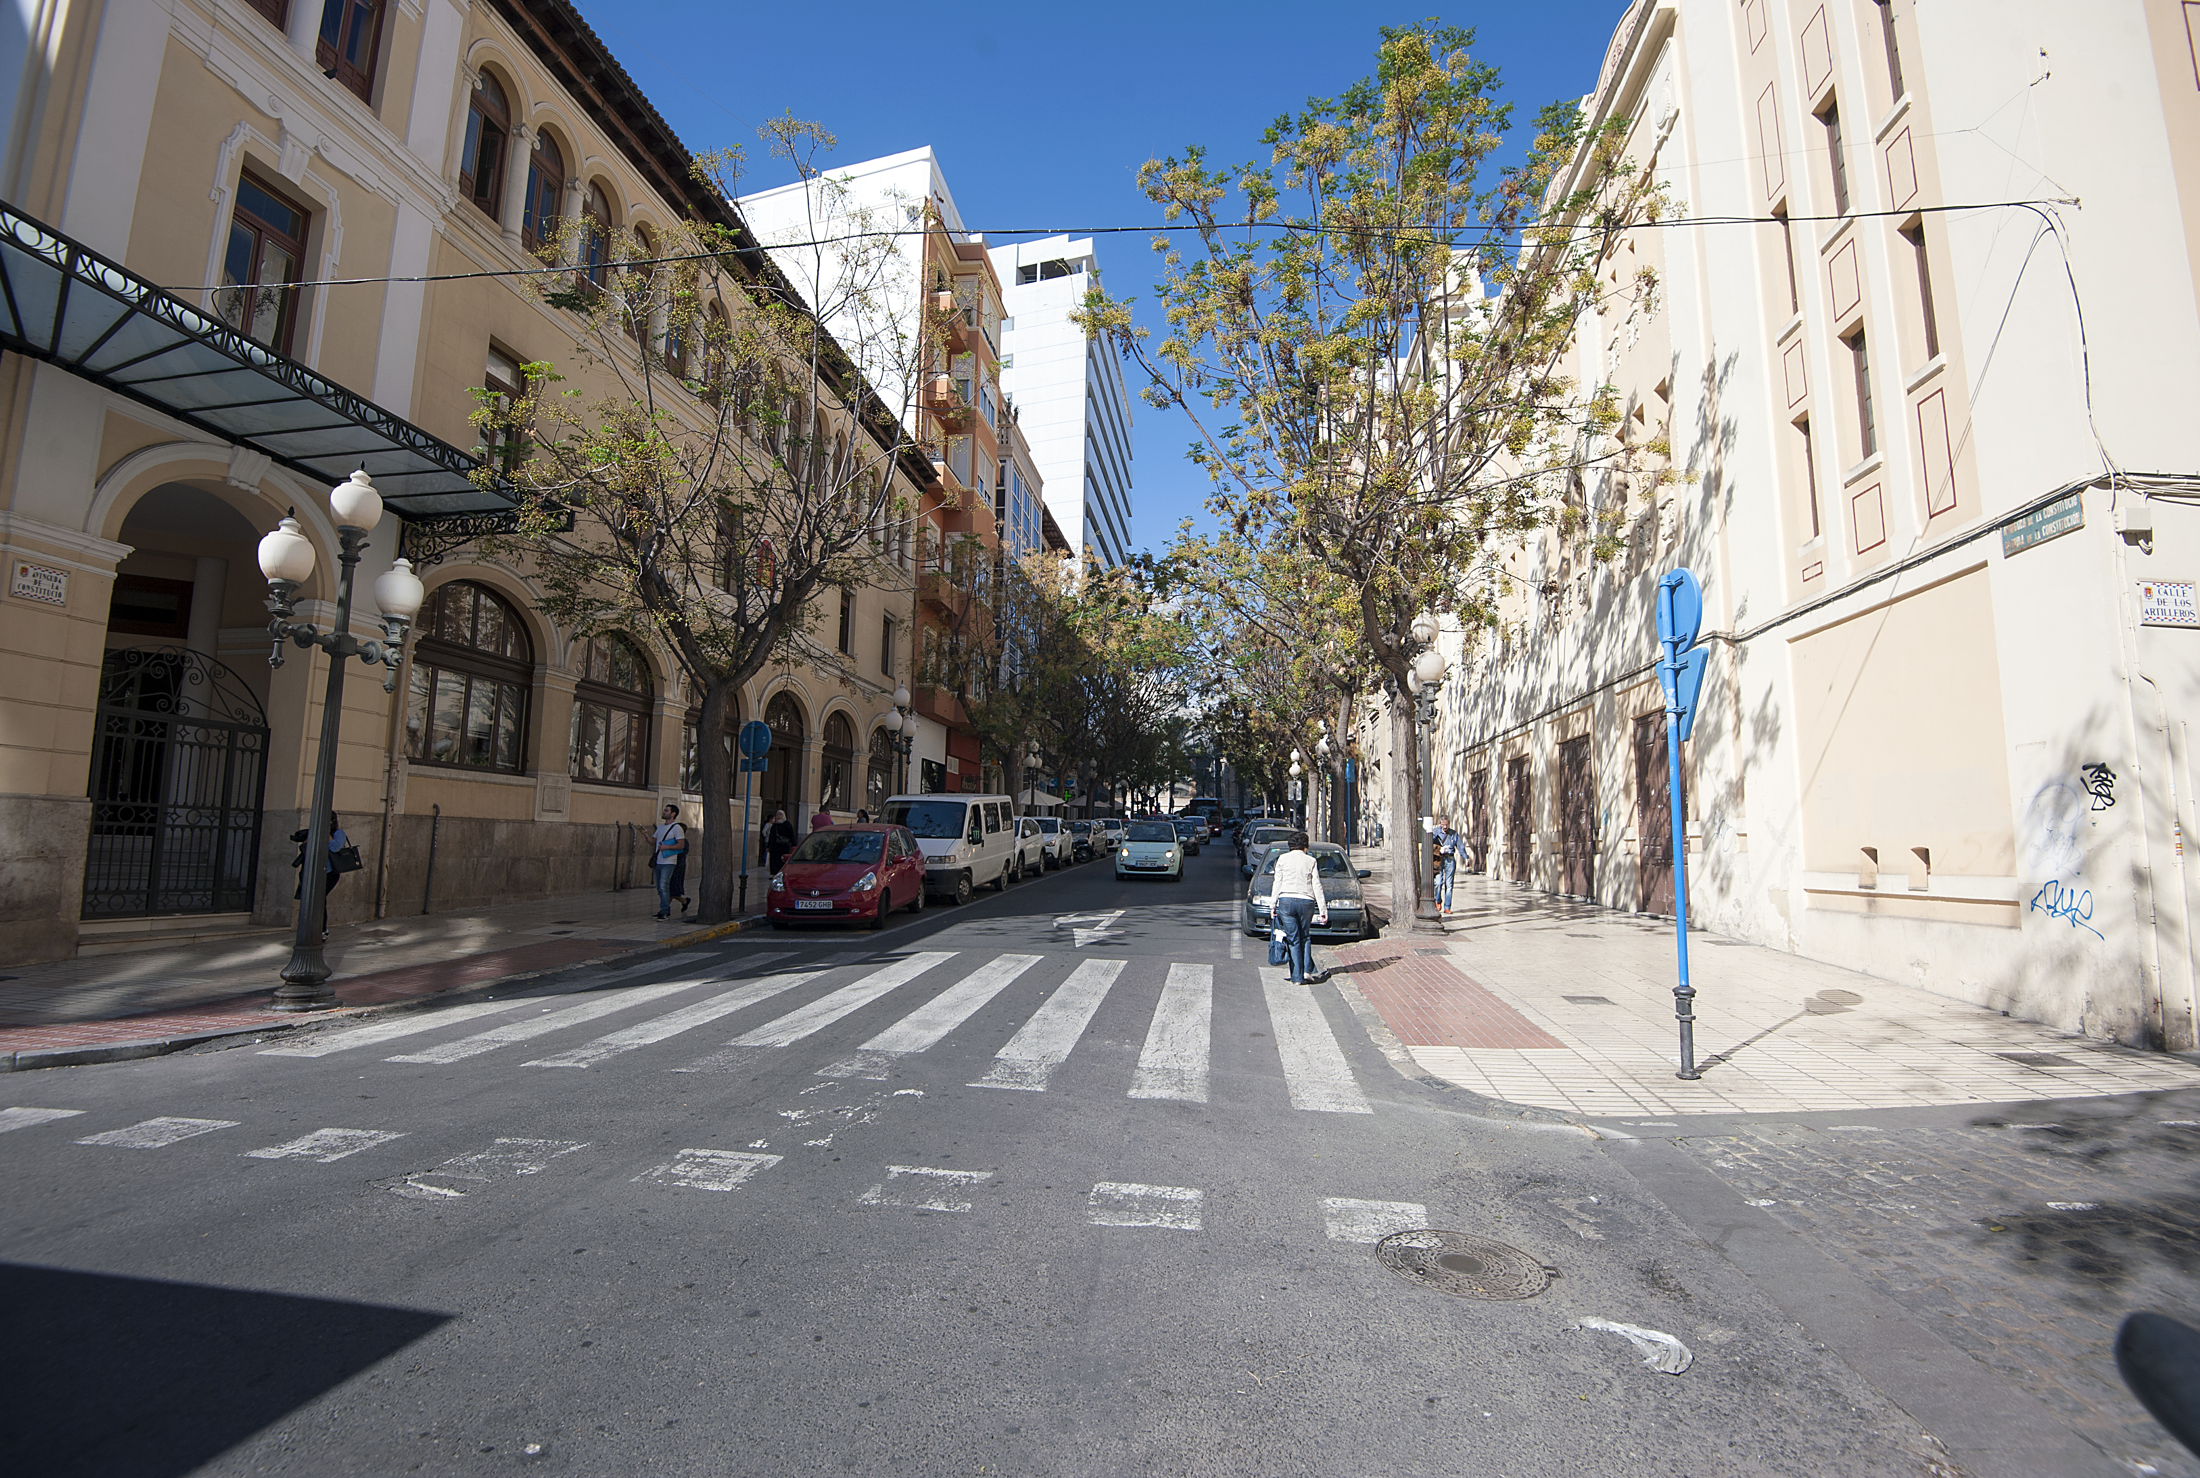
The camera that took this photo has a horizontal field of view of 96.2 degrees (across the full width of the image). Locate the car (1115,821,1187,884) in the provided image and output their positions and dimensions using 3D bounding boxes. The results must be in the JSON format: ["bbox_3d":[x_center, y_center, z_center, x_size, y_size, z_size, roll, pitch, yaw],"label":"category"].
[{"bbox_3d":[1.409,2.939,25.659,1.630,1.490,3.550,0,-5,8],"label":"car"}]

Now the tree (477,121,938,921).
[{"bbox_3d":[-6.203,-3.729,15.569,7.066,13.033,6.600,0,-7,8],"label":"tree"}]

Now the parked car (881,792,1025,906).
[{"bbox_3d":[-3.337,2.303,20.884,2.000,2.130,4.660,0,-5,8],"label":"parked car"}]

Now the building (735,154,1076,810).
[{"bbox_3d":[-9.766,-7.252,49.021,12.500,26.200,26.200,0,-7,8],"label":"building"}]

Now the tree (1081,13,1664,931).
[{"bbox_3d":[4.213,-4.445,15.351,8.668,14.615,8.000,0,-7,8],"label":"tree"}]

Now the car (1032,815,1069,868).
[{"bbox_3d":[-2.010,3.442,32.464,1.800,1.620,4.300,0,-5,8],"label":"car"}]

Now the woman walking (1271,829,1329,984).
[{"bbox_3d":[2.093,1.750,10.355,0.580,1.580,0.420,-1,-8,15],"label":"woman walking"}]

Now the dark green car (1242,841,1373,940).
[{"bbox_3d":[3.128,2.290,15.505,1.690,1.400,4.100,0,-5,8],"label":"dark green car"}]

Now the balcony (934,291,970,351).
[{"bbox_3d":[-5.689,-15.842,37.608,0.820,1.080,2.300,0,-7,8],"label":"balcony"}]

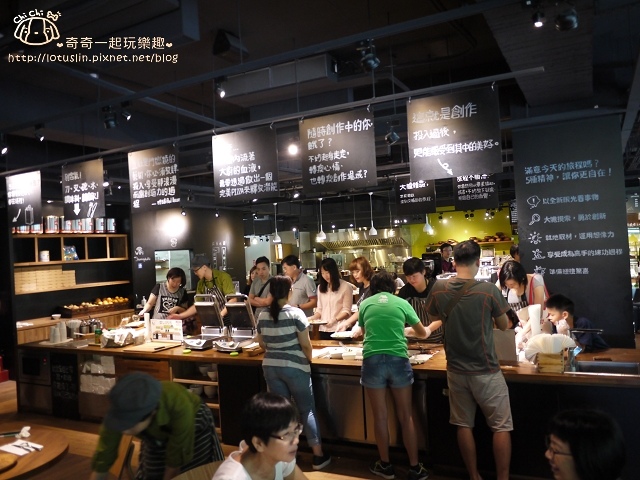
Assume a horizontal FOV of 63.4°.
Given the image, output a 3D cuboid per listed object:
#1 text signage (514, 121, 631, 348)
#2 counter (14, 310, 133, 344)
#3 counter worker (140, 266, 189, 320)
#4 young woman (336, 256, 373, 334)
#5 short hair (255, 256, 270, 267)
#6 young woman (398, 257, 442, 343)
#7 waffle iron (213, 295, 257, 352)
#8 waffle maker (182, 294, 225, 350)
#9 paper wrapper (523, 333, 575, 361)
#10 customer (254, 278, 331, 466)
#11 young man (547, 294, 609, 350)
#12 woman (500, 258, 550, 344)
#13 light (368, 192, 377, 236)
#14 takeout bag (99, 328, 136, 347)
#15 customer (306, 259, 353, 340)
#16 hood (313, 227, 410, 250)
[{"bbox_3d":[2.449,-0.001,5.039,0.942,2.295,0.040,-4,-3,27],"label":"text signage"},{"bbox_3d":[-3.362,1.515,6.896,0.720,0.910,1.950,-4,-1,26],"label":"counter"},{"bbox_3d":[-1.834,1.108,6.243,0.520,1.540,0.480,-3,-1,6],"label":"counter worker"},{"bbox_3d":[0.444,1.002,5.566,0.460,1.640,0.460,-1,-3,-41],"label":"young woman"},{"bbox_3d":[-0.672,0.251,6.050,0.180,0.140,0.200,-3,-1,-12],"label":"short hair"},{"bbox_3d":[0.988,0.933,4.793,0.500,1.540,0.520,-4,-1,27],"label":"young woman"},{"bbox_3d":[-0.782,0.793,4.857,0.280,0.480,0.400,-4,-1,26],"label":"waffle iron"},{"bbox_3d":[-1.238,0.877,5.556,0.320,0.530,0.380,-4,-3,27],"label":"waffle maker"},{"bbox_3d":[1.560,0.731,3.520,0.330,0.190,0.140,-4,-1,26],"label":"paper wrapper"},{"bbox_3d":[-0.234,1.063,4.241,0.470,1.550,0.340,-4,-3,32],"label":"customer"},{"bbox_3d":[2.238,1.029,4.436,0.440,1.220,0.400,-1,-3,-37],"label":"young man"},{"bbox_3d":[1.765,0.919,4.342,0.500,1.470,0.550,-4,-1,37],"label":"woman"},{"bbox_3d":[0.832,-0.404,8.200,0.120,0.700,0.120,-3,-2,0],"label":"light"},{"bbox_3d":[-2.304,1.128,5.944,0.330,0.160,0.250,-4,-3,27],"label":"takeout bag"},{"bbox_3d":[0.126,0.977,5.293,0.460,1.560,0.420,-4,-1,27],"label":"customer"},{"bbox_3d":[0.867,-0.030,10.186,1.700,0.420,0.800,-4,-1,26],"label":"hood"}]

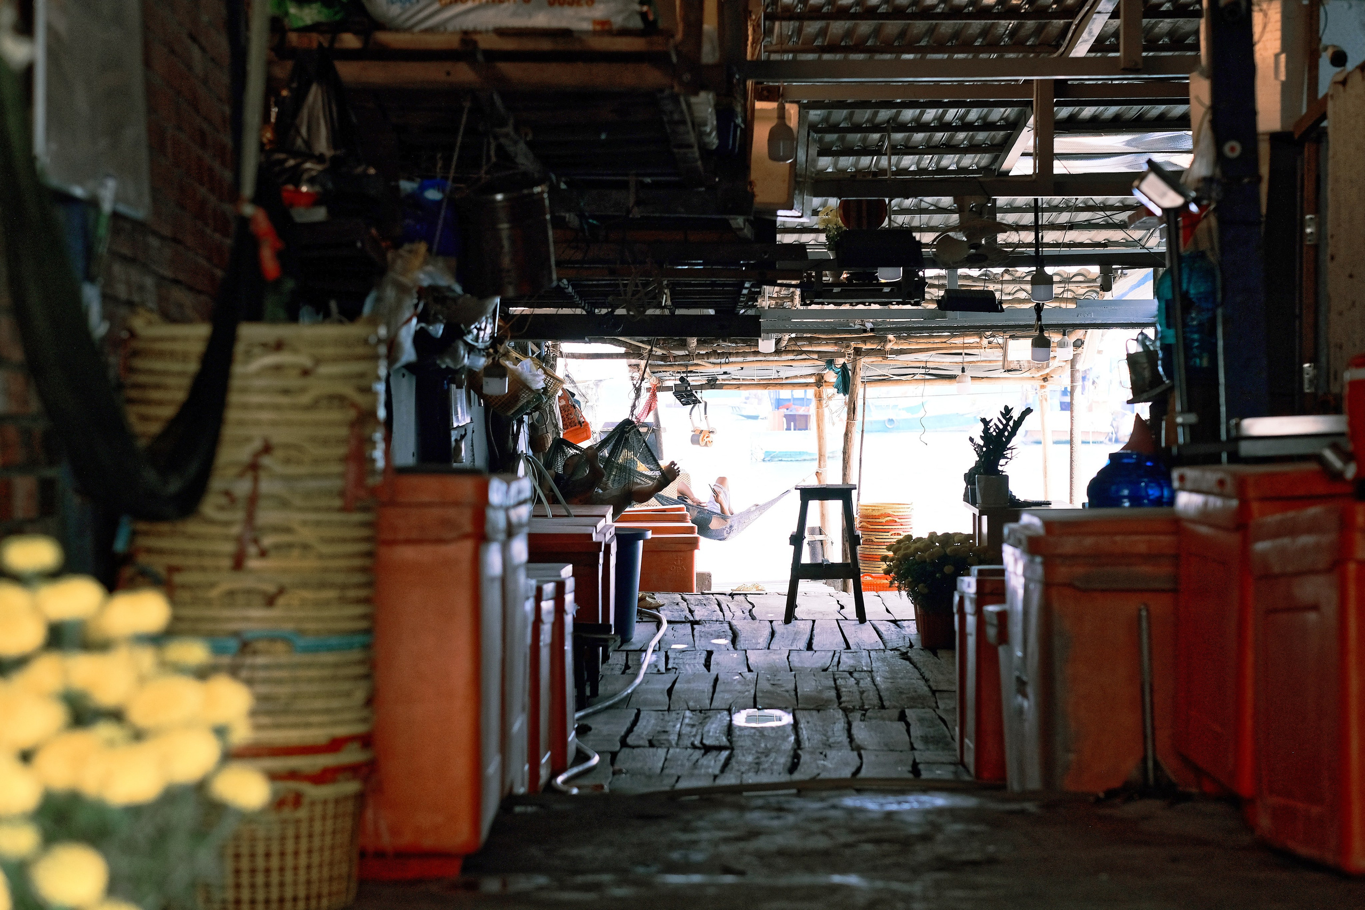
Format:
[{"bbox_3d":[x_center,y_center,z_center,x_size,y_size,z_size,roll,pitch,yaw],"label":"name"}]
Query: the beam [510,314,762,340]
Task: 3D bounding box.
[{"bbox_3d":[-0.342,-0.863,21.500,1.800,0.180,0.110,0,1,0],"label":"beam"}]

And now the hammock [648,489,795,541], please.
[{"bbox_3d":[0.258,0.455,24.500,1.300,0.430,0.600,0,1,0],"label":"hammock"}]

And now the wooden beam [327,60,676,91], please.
[{"bbox_3d":[-0.670,-1.223,10.340,1.320,0.105,0.080,0,1,0],"label":"wooden beam"}]

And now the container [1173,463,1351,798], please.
[{"bbox_3d":[1.950,0.520,9.220,0.850,0.950,1.150,0,1,0],"label":"container"}]

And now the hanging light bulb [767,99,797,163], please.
[{"bbox_3d":[0.387,-1.271,12.500,0.115,0.255,0.115,0,1,0],"label":"hanging light bulb"}]

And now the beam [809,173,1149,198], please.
[{"bbox_3d":[1.514,-1.346,16.000,1.820,0.115,0.085,0,1,0],"label":"beam"}]

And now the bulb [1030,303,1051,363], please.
[{"bbox_3d":[1.890,-0.644,16.800,0.105,0.310,0.105,0,1,0],"label":"bulb"}]

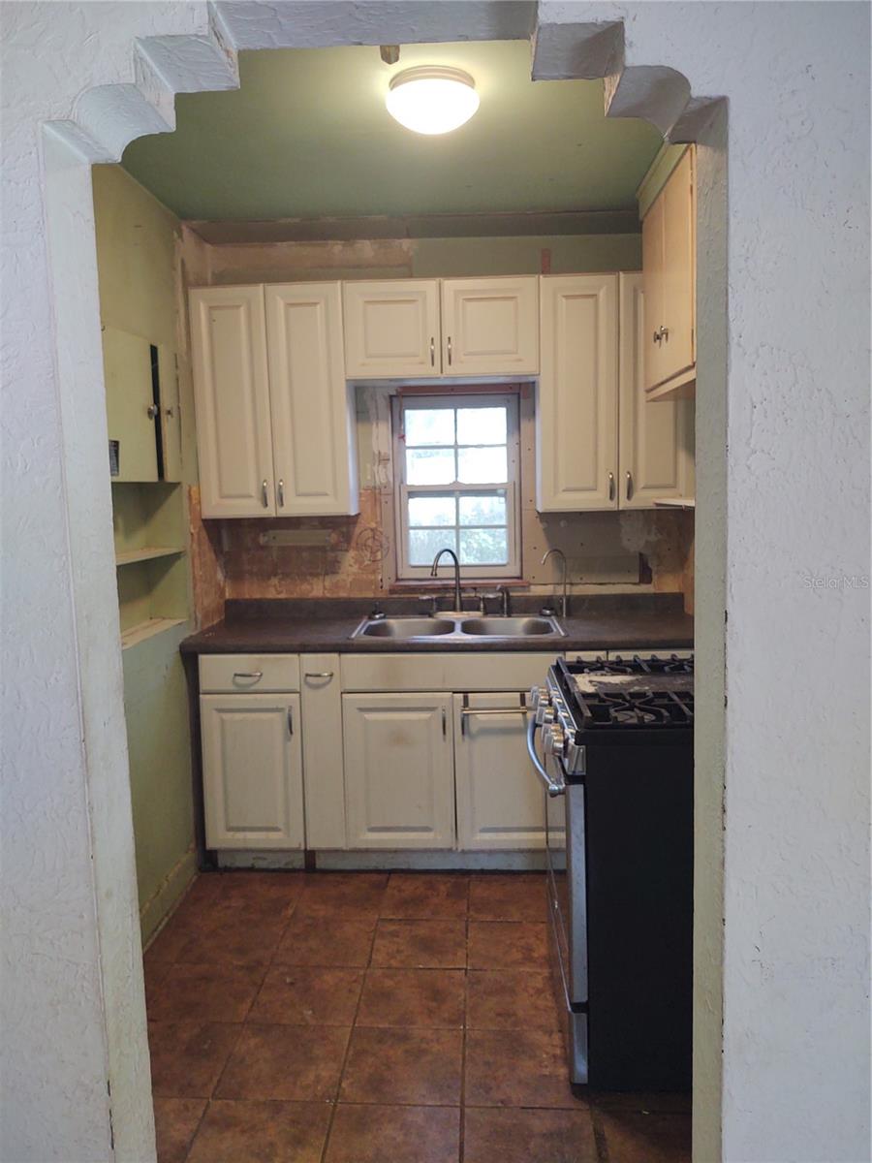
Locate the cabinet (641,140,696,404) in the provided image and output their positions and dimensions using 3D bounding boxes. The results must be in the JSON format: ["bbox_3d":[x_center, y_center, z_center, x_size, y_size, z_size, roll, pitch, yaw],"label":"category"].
[{"bbox_3d":[0.852,-0.913,2.783,0.280,0.652,0.870,-1,7,3],"label":"cabinet"}]

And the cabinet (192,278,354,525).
[{"bbox_3d":[-0.650,-0.731,3.760,0.609,0.911,0.310,-1,7,3],"label":"cabinet"}]

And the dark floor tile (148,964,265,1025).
[{"bbox_3d":[-0.682,1.237,2.716,0.305,0.010,0.305,-1,7,3],"label":"dark floor tile"}]

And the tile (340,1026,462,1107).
[{"bbox_3d":[-0.081,1.254,2.350,0.306,0.012,0.306,-1,7,3],"label":"tile"}]

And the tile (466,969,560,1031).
[{"bbox_3d":[0.241,1.213,2.637,0.306,0.012,0.306,-1,7,3],"label":"tile"}]

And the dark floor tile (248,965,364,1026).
[{"bbox_3d":[-0.370,1.222,2.669,0.306,0.012,0.306,-1,7,3],"label":"dark floor tile"}]

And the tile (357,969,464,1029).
[{"bbox_3d":[-0.065,1.229,2.680,0.305,0.010,0.305,-1,7,3],"label":"tile"}]

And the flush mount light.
[{"bbox_3d":[-0.007,-1.157,2.219,0.227,0.106,0.227,-1,7,4],"label":"flush mount light"}]

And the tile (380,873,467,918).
[{"bbox_3d":[-0.033,1.143,3.272,0.306,0.012,0.330,-1,7,3],"label":"tile"}]

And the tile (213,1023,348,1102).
[{"bbox_3d":[-0.391,1.270,2.392,0.305,0.010,0.305,-1,7,3],"label":"tile"}]

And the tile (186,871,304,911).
[{"bbox_3d":[-0.652,1.152,3.304,0.321,0.012,0.327,-1,7,3],"label":"tile"}]

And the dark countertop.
[{"bbox_3d":[0.050,0.157,3.549,1.940,0.120,0.610,-1,7,4],"label":"dark countertop"}]

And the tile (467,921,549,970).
[{"bbox_3d":[0.261,1.189,2.969,0.305,0.010,0.305,-1,7,3],"label":"tile"}]

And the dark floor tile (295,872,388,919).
[{"bbox_3d":[-0.339,1.147,3.288,0.306,0.012,0.330,-1,7,3],"label":"dark floor tile"}]

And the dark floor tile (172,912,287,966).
[{"bbox_3d":[-0.665,1.200,3.022,0.305,0.010,0.305,-1,7,3],"label":"dark floor tile"}]

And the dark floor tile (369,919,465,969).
[{"bbox_3d":[-0.048,1.193,2.986,0.305,0.010,0.305,-1,7,3],"label":"dark floor tile"}]

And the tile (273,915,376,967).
[{"bbox_3d":[-0.356,1.197,3.004,0.305,0.010,0.305,-1,7,3],"label":"tile"}]

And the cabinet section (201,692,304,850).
[{"bbox_3d":[-0.673,0.684,3.685,0.377,0.606,0.560,-1,7,3],"label":"cabinet section"}]

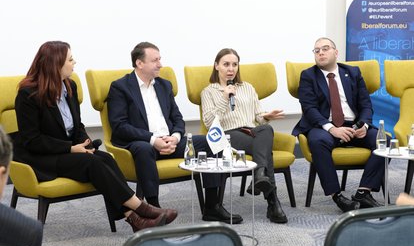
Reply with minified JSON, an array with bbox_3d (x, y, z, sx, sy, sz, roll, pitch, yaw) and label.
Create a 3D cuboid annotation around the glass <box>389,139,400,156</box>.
[{"bbox_3d":[1.236,0.160,6.359,0.063,0.090,0.063,-1,7,0],"label":"glass"}]

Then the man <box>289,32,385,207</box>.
[{"bbox_3d":[0.972,-0.009,7.165,0.580,1.220,0.820,-2,7,-12],"label":"man"}]

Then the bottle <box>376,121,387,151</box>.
[{"bbox_3d":[1.182,0.085,6.533,0.063,0.197,0.063,-1,7,0],"label":"bottle"}]

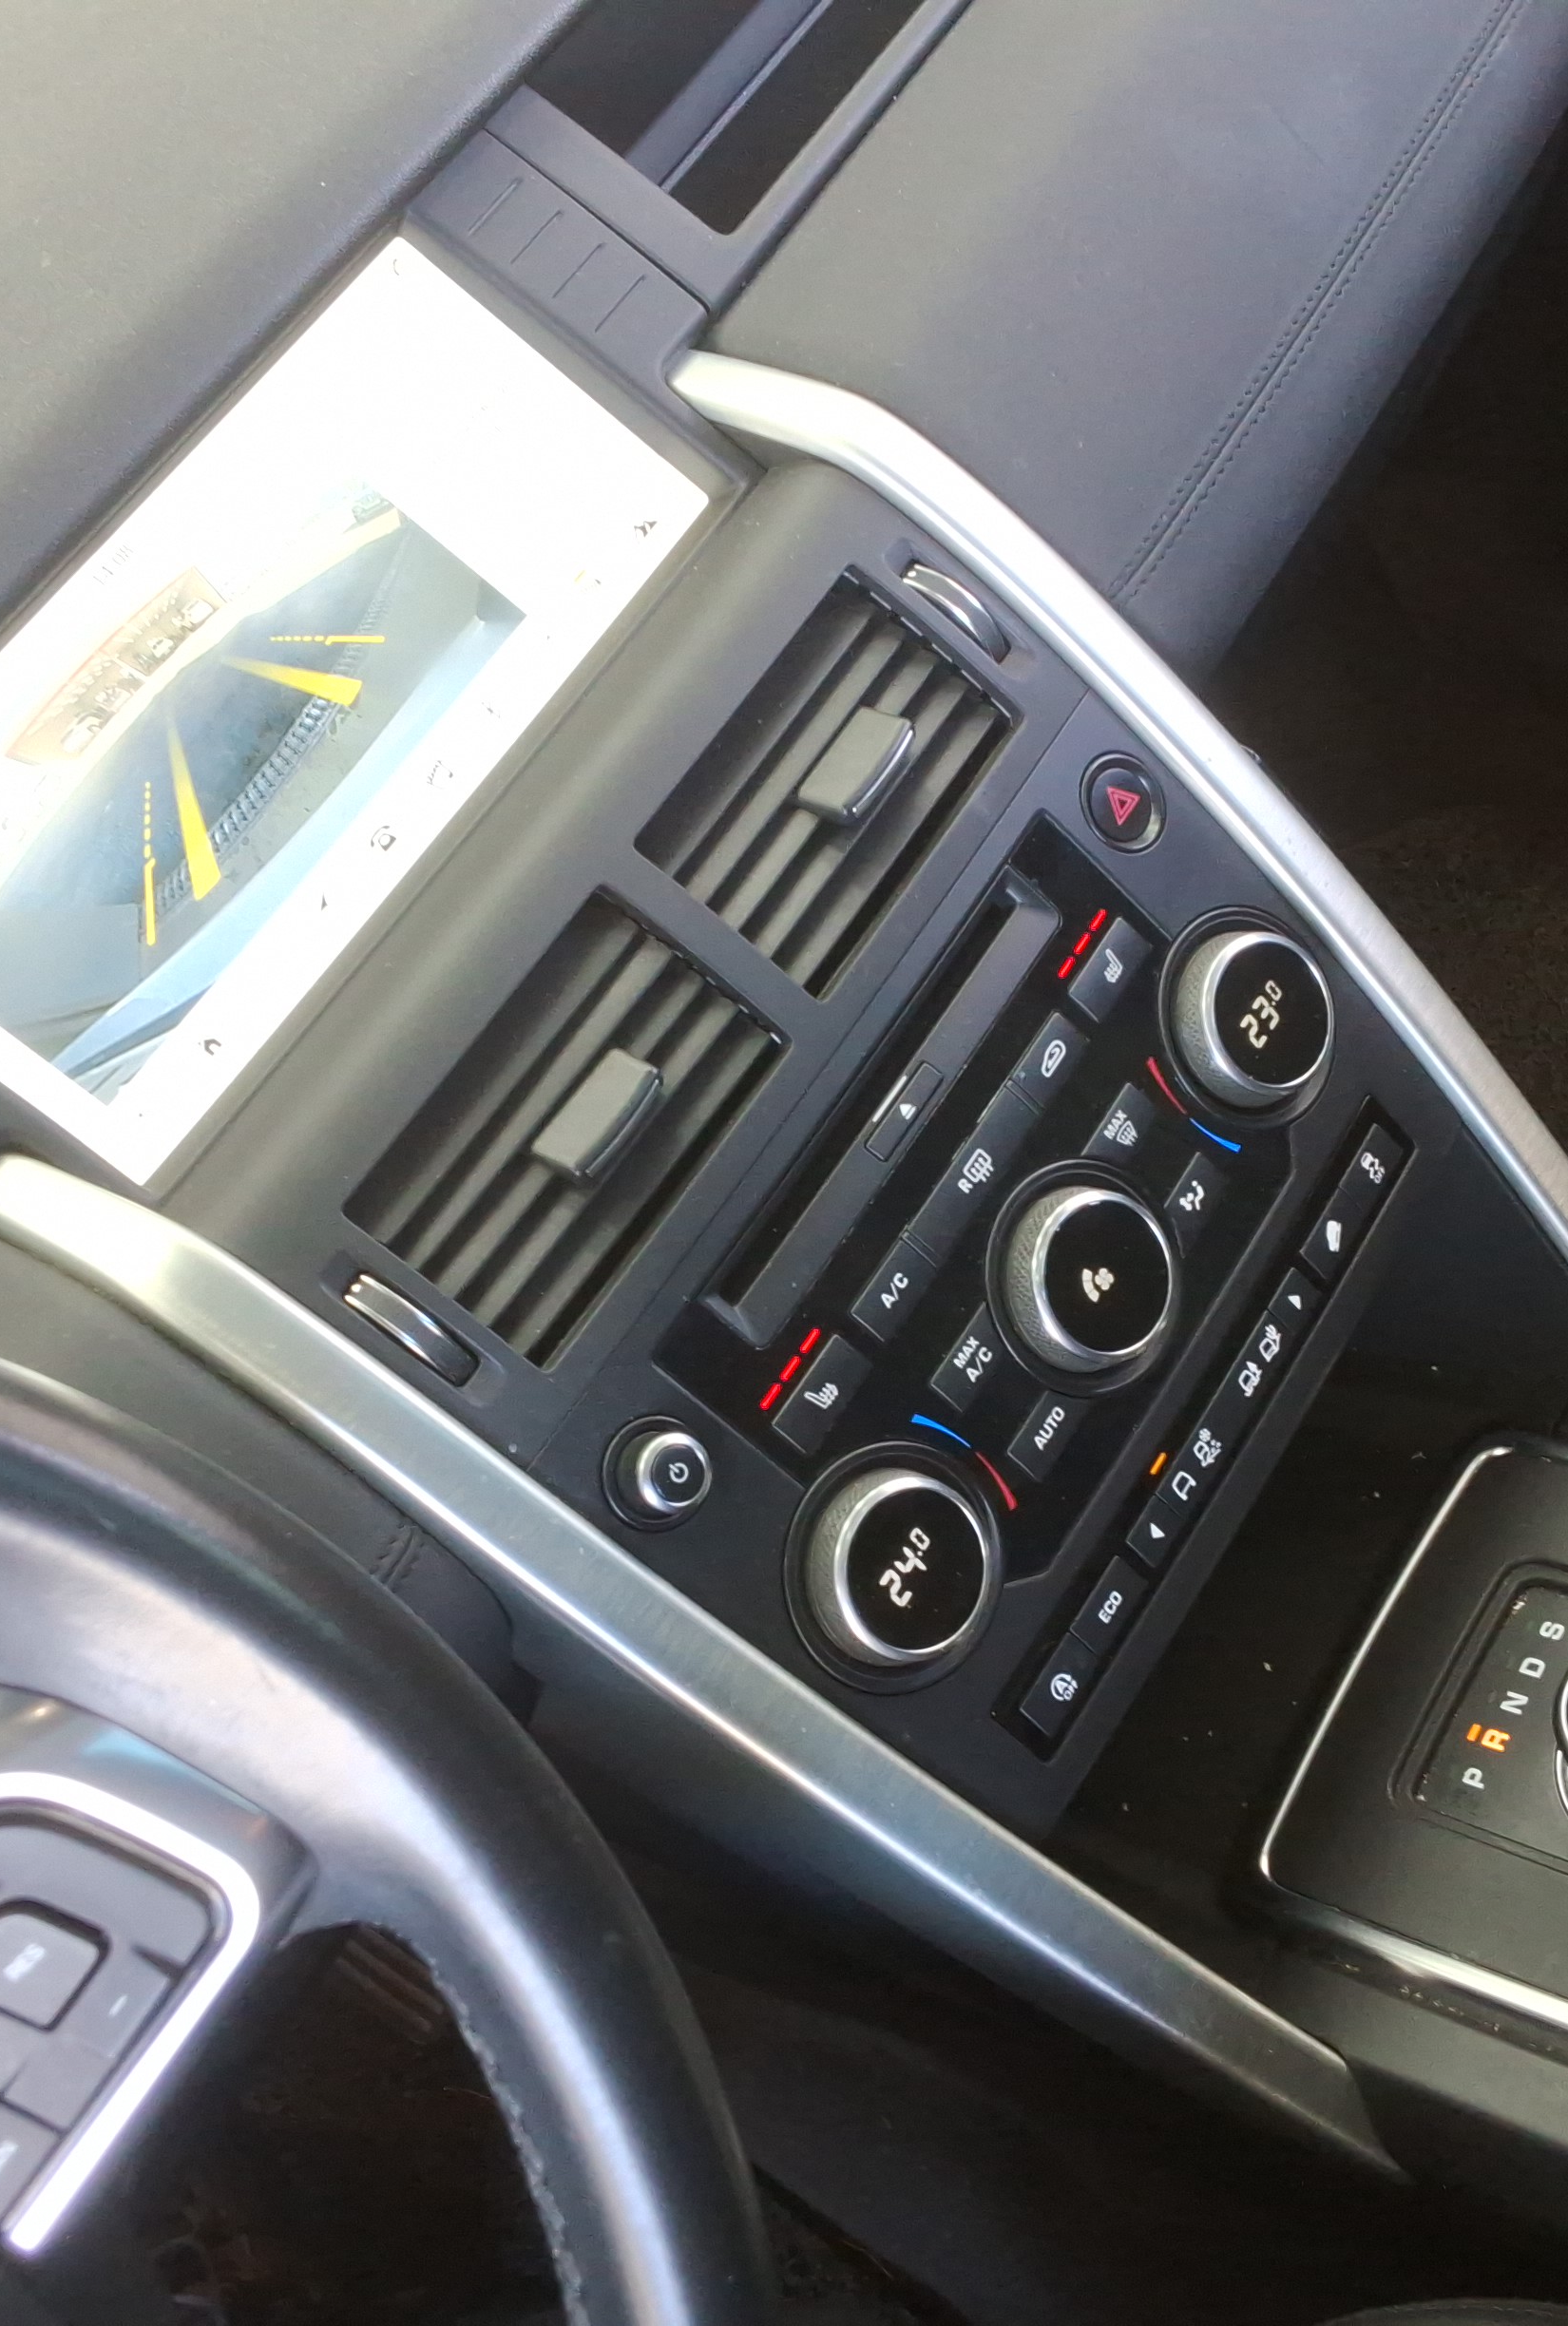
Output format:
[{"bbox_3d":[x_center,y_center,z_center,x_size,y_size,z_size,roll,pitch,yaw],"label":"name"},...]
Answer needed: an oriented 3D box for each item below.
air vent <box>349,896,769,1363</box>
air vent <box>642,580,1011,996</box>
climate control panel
[{"bbox_3d":[-0.051,-0.007,0.579,0.097,0.057,0.028,-55,10,-22],"label":"air vent"},{"bbox_3d":[0.009,-0.092,0.620,0.097,0.057,0.028,-55,10,-22],"label":"air vent"},{"bbox_3d":[0.067,0.025,0.624,0.225,0.145,0.032,-55,19,-22],"label":"climate control panel"}]

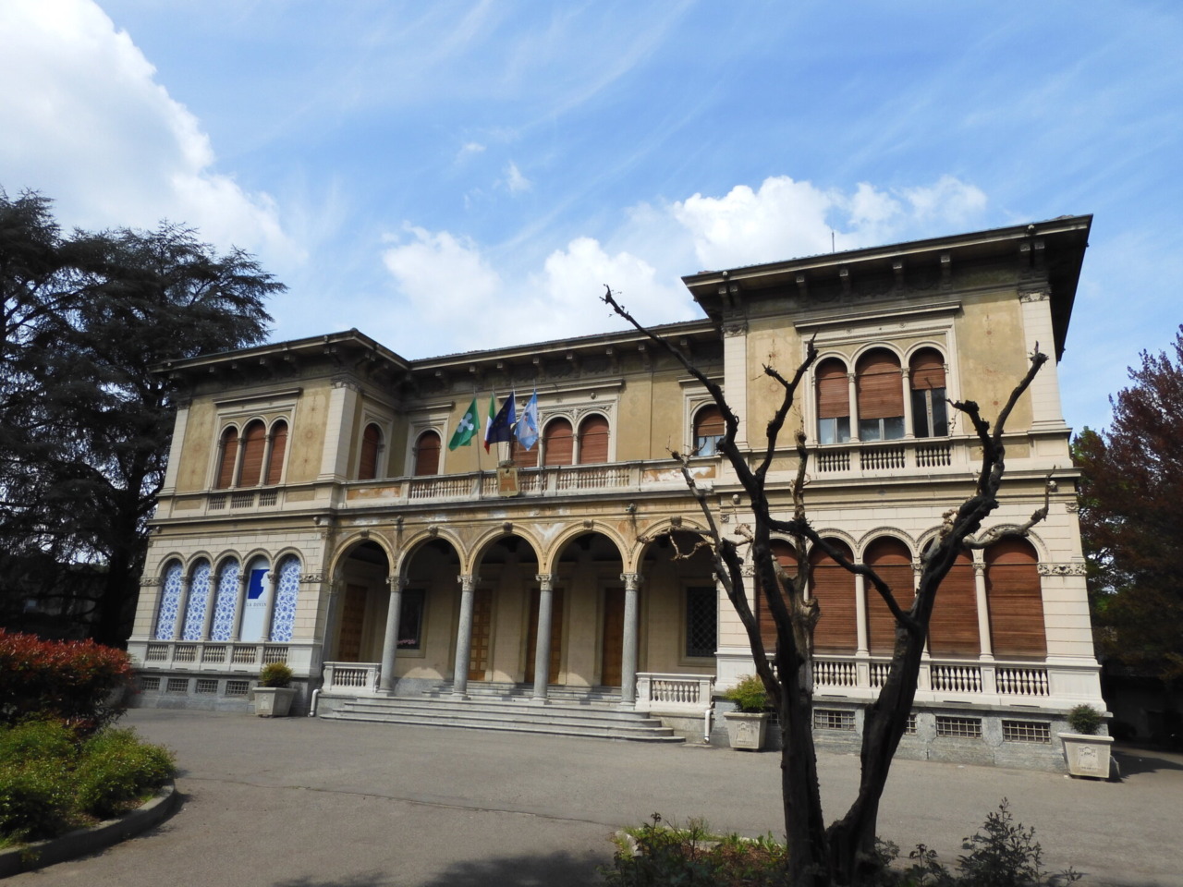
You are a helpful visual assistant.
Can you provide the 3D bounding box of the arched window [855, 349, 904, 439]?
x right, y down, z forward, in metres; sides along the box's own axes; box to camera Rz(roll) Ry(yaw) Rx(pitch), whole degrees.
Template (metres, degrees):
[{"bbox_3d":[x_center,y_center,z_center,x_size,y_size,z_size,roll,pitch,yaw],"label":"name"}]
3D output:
[{"bbox_3d":[6.929,-1.212,19.806,0.975,2.300,0.250,-5,-17,23],"label":"arched window"}]

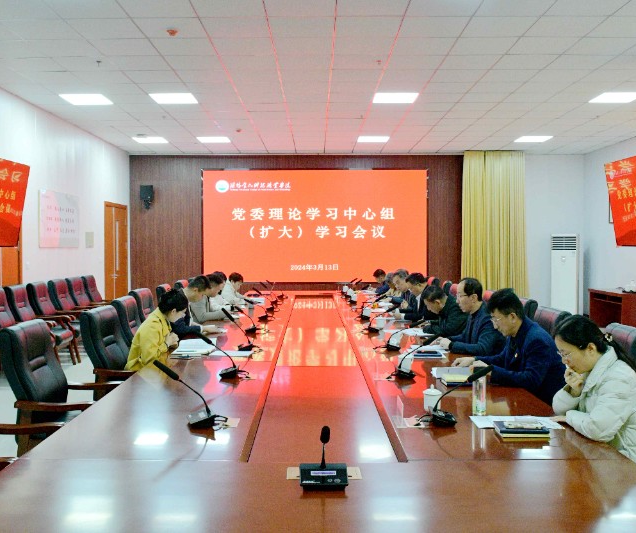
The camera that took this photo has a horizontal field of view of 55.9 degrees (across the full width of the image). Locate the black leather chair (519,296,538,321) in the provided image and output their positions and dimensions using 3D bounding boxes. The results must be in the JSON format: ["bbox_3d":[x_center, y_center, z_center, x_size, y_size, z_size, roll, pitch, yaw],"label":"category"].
[{"bbox_3d":[1.604,0.814,5.440,0.700,1.020,0.630,0,2,0],"label":"black leather chair"}]

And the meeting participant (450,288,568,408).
[{"bbox_3d":[1.236,0.796,3.811,0.800,1.330,0.540,0,2,0],"label":"meeting participant"}]

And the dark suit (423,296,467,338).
[{"bbox_3d":[1.205,0.530,5.228,0.650,0.600,0.520,0,2,0],"label":"dark suit"}]

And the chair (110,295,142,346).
[{"bbox_3d":[-1.567,0.859,5.830,0.680,1.080,0.600,0,2,0],"label":"chair"}]

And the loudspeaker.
[{"bbox_3d":[-3.591,-1.467,12.553,0.280,0.460,0.280,-1,2,-12],"label":"loudspeaker"}]

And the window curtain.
[{"bbox_3d":[3.986,-0.781,13.559,1.500,3.600,0.200,0,2,0],"label":"window curtain"}]

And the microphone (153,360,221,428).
[{"bbox_3d":[-0.586,0.555,2.650,0.265,0.310,0.140,-1,2,-18],"label":"microphone"}]

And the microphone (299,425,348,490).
[{"bbox_3d":[0.024,0.599,1.962,0.150,0.270,0.250,0,2,0],"label":"microphone"}]

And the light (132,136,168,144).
[{"bbox_3d":[-3.394,-2.552,12.021,0.600,0.060,0.600,0,2,0],"label":"light"}]

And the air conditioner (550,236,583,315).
[{"bbox_3d":[5.163,0.243,12.471,0.530,1.780,0.370,2,3,44],"label":"air conditioner"}]

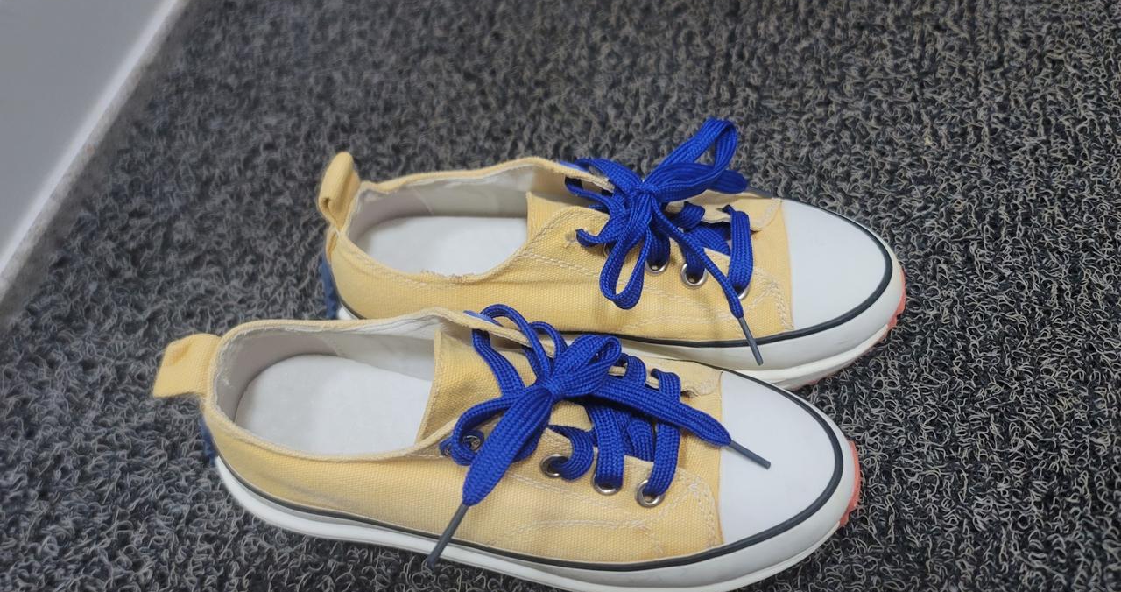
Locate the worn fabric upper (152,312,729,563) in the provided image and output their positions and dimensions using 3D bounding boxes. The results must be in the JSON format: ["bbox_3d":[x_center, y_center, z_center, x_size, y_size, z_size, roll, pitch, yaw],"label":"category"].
[{"bbox_3d":[-0.048,0.040,0.296,0.216,0.070,0.084,4,56,5],"label":"worn fabric upper"}]

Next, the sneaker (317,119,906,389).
[{"bbox_3d":[0.019,-0.022,0.344,0.267,0.096,0.094,1,56,3],"label":"sneaker"}]

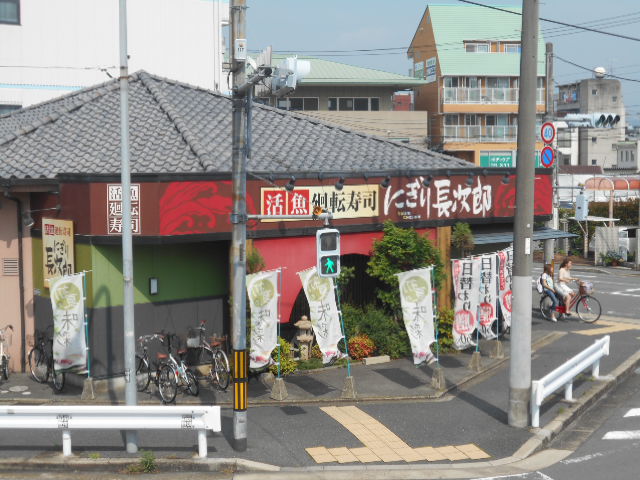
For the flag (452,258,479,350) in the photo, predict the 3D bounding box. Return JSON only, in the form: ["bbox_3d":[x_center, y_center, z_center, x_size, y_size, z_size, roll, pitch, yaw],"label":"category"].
[{"bbox_3d":[2.958,1.301,21.800,0.570,1.820,0.100,-2,5,-22],"label":"flag"}]

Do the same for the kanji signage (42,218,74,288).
[{"bbox_3d":[-5.121,0.264,21.000,1.080,1.320,0.080,4,6,43],"label":"kanji signage"}]

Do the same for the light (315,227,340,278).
[{"bbox_3d":[0.128,0.202,15.800,0.360,0.730,0.220,0,5,-3],"label":"light"}]

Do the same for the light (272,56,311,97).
[{"bbox_3d":[-0.373,-2.104,13.800,0.360,0.420,1.150,-1,4,-11],"label":"light"}]

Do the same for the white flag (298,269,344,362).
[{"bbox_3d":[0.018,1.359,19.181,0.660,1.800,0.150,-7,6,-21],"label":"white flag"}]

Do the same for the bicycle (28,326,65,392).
[{"bbox_3d":[-5.030,2.246,19.843,0.550,1.060,1.740,-4,7,-34],"label":"bicycle"}]

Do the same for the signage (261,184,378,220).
[{"bbox_3d":[0.027,-0.759,22.300,3.050,0.710,0.090,-4,6,-38],"label":"signage"}]

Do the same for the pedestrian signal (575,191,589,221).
[{"bbox_3d":[6.901,-0.871,28.300,0.370,0.740,0.240,3,6,33],"label":"pedestrian signal"}]

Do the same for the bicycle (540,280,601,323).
[{"bbox_3d":[6.297,1.524,26.852,1.730,1.050,0.550,3,6,27],"label":"bicycle"}]

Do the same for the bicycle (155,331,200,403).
[{"bbox_3d":[-2.574,2.201,19.052,0.560,1.070,1.700,-2,6,-25],"label":"bicycle"}]

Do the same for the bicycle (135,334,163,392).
[{"bbox_3d":[-2.955,2.322,19.087,0.550,1.060,1.720,-4,7,-35],"label":"bicycle"}]

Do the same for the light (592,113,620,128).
[{"bbox_3d":[8.336,-3.477,31.200,1.120,0.430,0.340,-4,6,-40],"label":"light"}]

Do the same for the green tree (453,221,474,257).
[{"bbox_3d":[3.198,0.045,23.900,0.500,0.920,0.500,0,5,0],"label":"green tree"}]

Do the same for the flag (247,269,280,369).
[{"bbox_3d":[-1.038,1.442,19.700,0.600,1.800,0.100,-1,4,-10],"label":"flag"}]

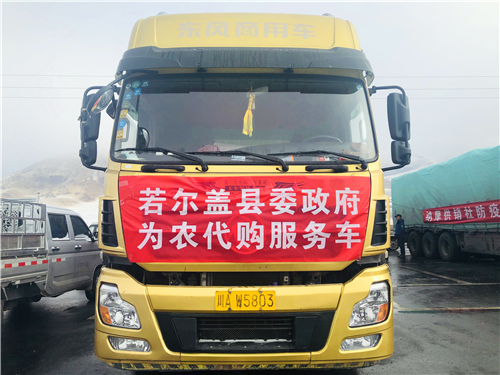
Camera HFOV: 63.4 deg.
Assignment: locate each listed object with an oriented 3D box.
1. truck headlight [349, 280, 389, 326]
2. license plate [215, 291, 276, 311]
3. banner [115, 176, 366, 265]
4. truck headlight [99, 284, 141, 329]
[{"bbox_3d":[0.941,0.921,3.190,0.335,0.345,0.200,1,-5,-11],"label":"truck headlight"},{"bbox_3d":[-0.032,0.834,2.970,0.447,0.143,0.020,0,-5,-1],"label":"license plate"},{"bbox_3d":[-0.040,0.241,3.100,1.910,0.655,0.080,0,-5,-1],"label":"banner"},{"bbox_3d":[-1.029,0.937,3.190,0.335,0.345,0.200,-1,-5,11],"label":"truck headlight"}]

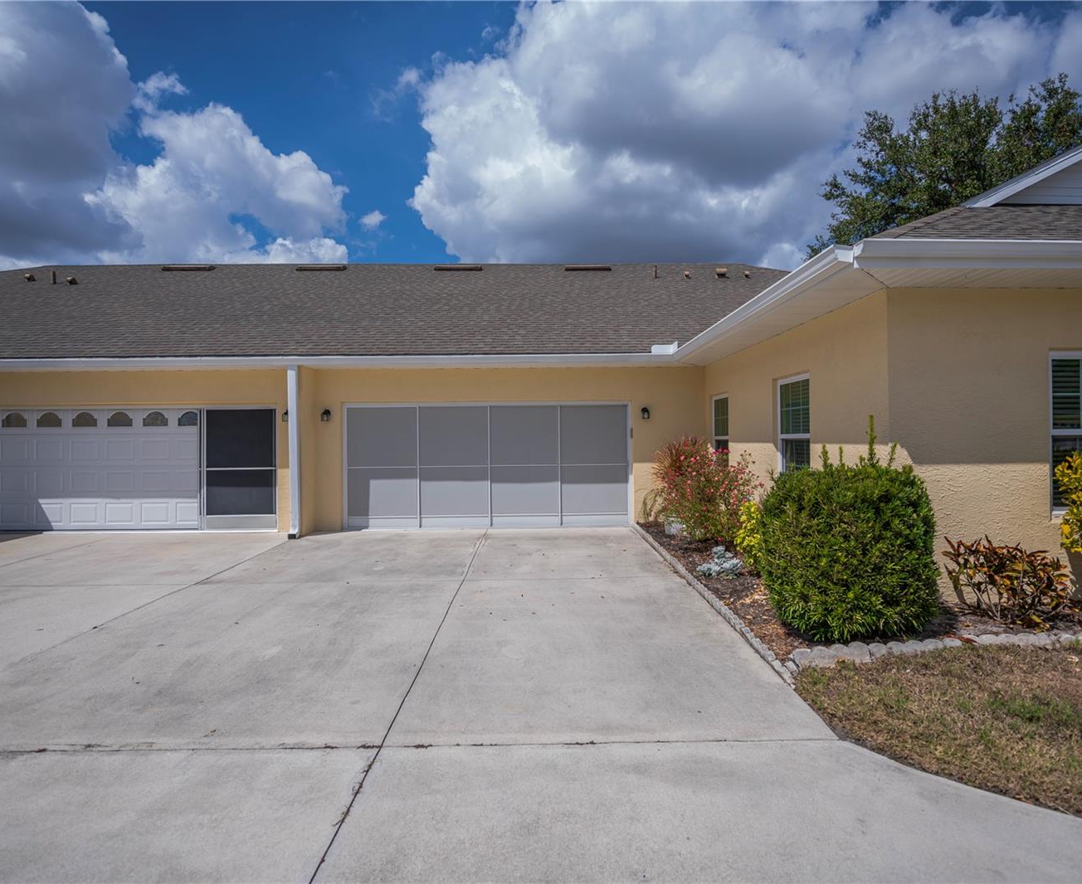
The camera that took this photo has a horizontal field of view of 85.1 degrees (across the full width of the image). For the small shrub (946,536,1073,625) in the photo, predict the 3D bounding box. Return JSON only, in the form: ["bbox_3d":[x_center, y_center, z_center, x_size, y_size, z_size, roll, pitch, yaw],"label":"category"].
[{"bbox_3d":[3.760,1.106,4.800,0.900,0.700,0.750,-1,0,-1],"label":"small shrub"}]

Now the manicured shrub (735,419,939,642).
[{"bbox_3d":[2.430,0.684,4.800,1.380,1.550,1.270,-1,0,-1],"label":"manicured shrub"}]

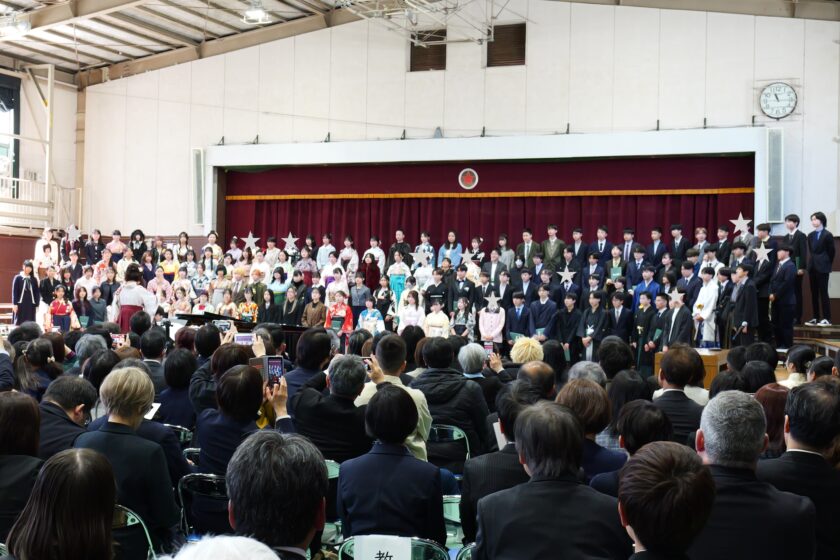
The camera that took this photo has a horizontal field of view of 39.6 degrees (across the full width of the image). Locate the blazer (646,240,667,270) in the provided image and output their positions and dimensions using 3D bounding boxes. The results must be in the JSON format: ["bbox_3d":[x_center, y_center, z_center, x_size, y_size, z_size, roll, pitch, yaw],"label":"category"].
[{"bbox_3d":[3.937,-0.290,19.300,0.460,0.720,0.290,1,-1,34],"label":"blazer"}]

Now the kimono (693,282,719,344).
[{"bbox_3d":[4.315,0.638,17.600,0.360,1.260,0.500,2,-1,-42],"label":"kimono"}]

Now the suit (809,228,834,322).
[{"bbox_3d":[6.195,-0.069,18.000,0.290,1.450,0.450,2,-1,-40],"label":"suit"}]

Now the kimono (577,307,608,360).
[{"bbox_3d":[2.558,1.101,17.300,0.560,1.450,0.400,1,-1,29],"label":"kimono"}]

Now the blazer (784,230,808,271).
[{"bbox_3d":[5.809,-0.440,18.000,0.270,0.680,0.440,2,-1,-40],"label":"blazer"}]

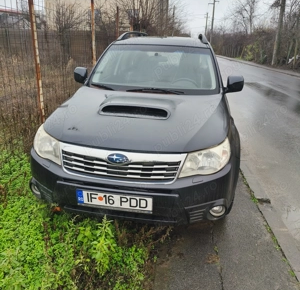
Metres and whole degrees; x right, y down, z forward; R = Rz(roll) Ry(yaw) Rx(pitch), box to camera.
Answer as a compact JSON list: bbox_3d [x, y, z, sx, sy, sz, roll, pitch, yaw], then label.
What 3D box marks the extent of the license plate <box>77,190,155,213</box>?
[{"bbox_3d":[-0.240,0.383,1.804,0.525,0.125,0.022,5,20,9],"label":"license plate"}]

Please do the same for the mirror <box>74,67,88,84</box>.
[{"bbox_3d":[-0.816,-0.825,3.178,0.195,0.180,0.140,5,20,9],"label":"mirror"}]

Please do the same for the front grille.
[{"bbox_3d":[-0.215,0.120,1.816,0.880,0.200,0.130,5,12,9],"label":"front grille"}]

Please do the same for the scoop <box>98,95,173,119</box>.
[{"bbox_3d":[-0.089,-0.336,2.362,0.610,0.120,0.470,5,14,9],"label":"scoop"}]

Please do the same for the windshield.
[{"bbox_3d":[0.059,-0.861,3.001,1.420,0.140,0.780,5,60,9],"label":"windshield"}]

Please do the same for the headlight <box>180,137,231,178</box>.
[{"bbox_3d":[0.395,0.086,1.866,0.360,0.220,0.370,5,20,9],"label":"headlight"}]

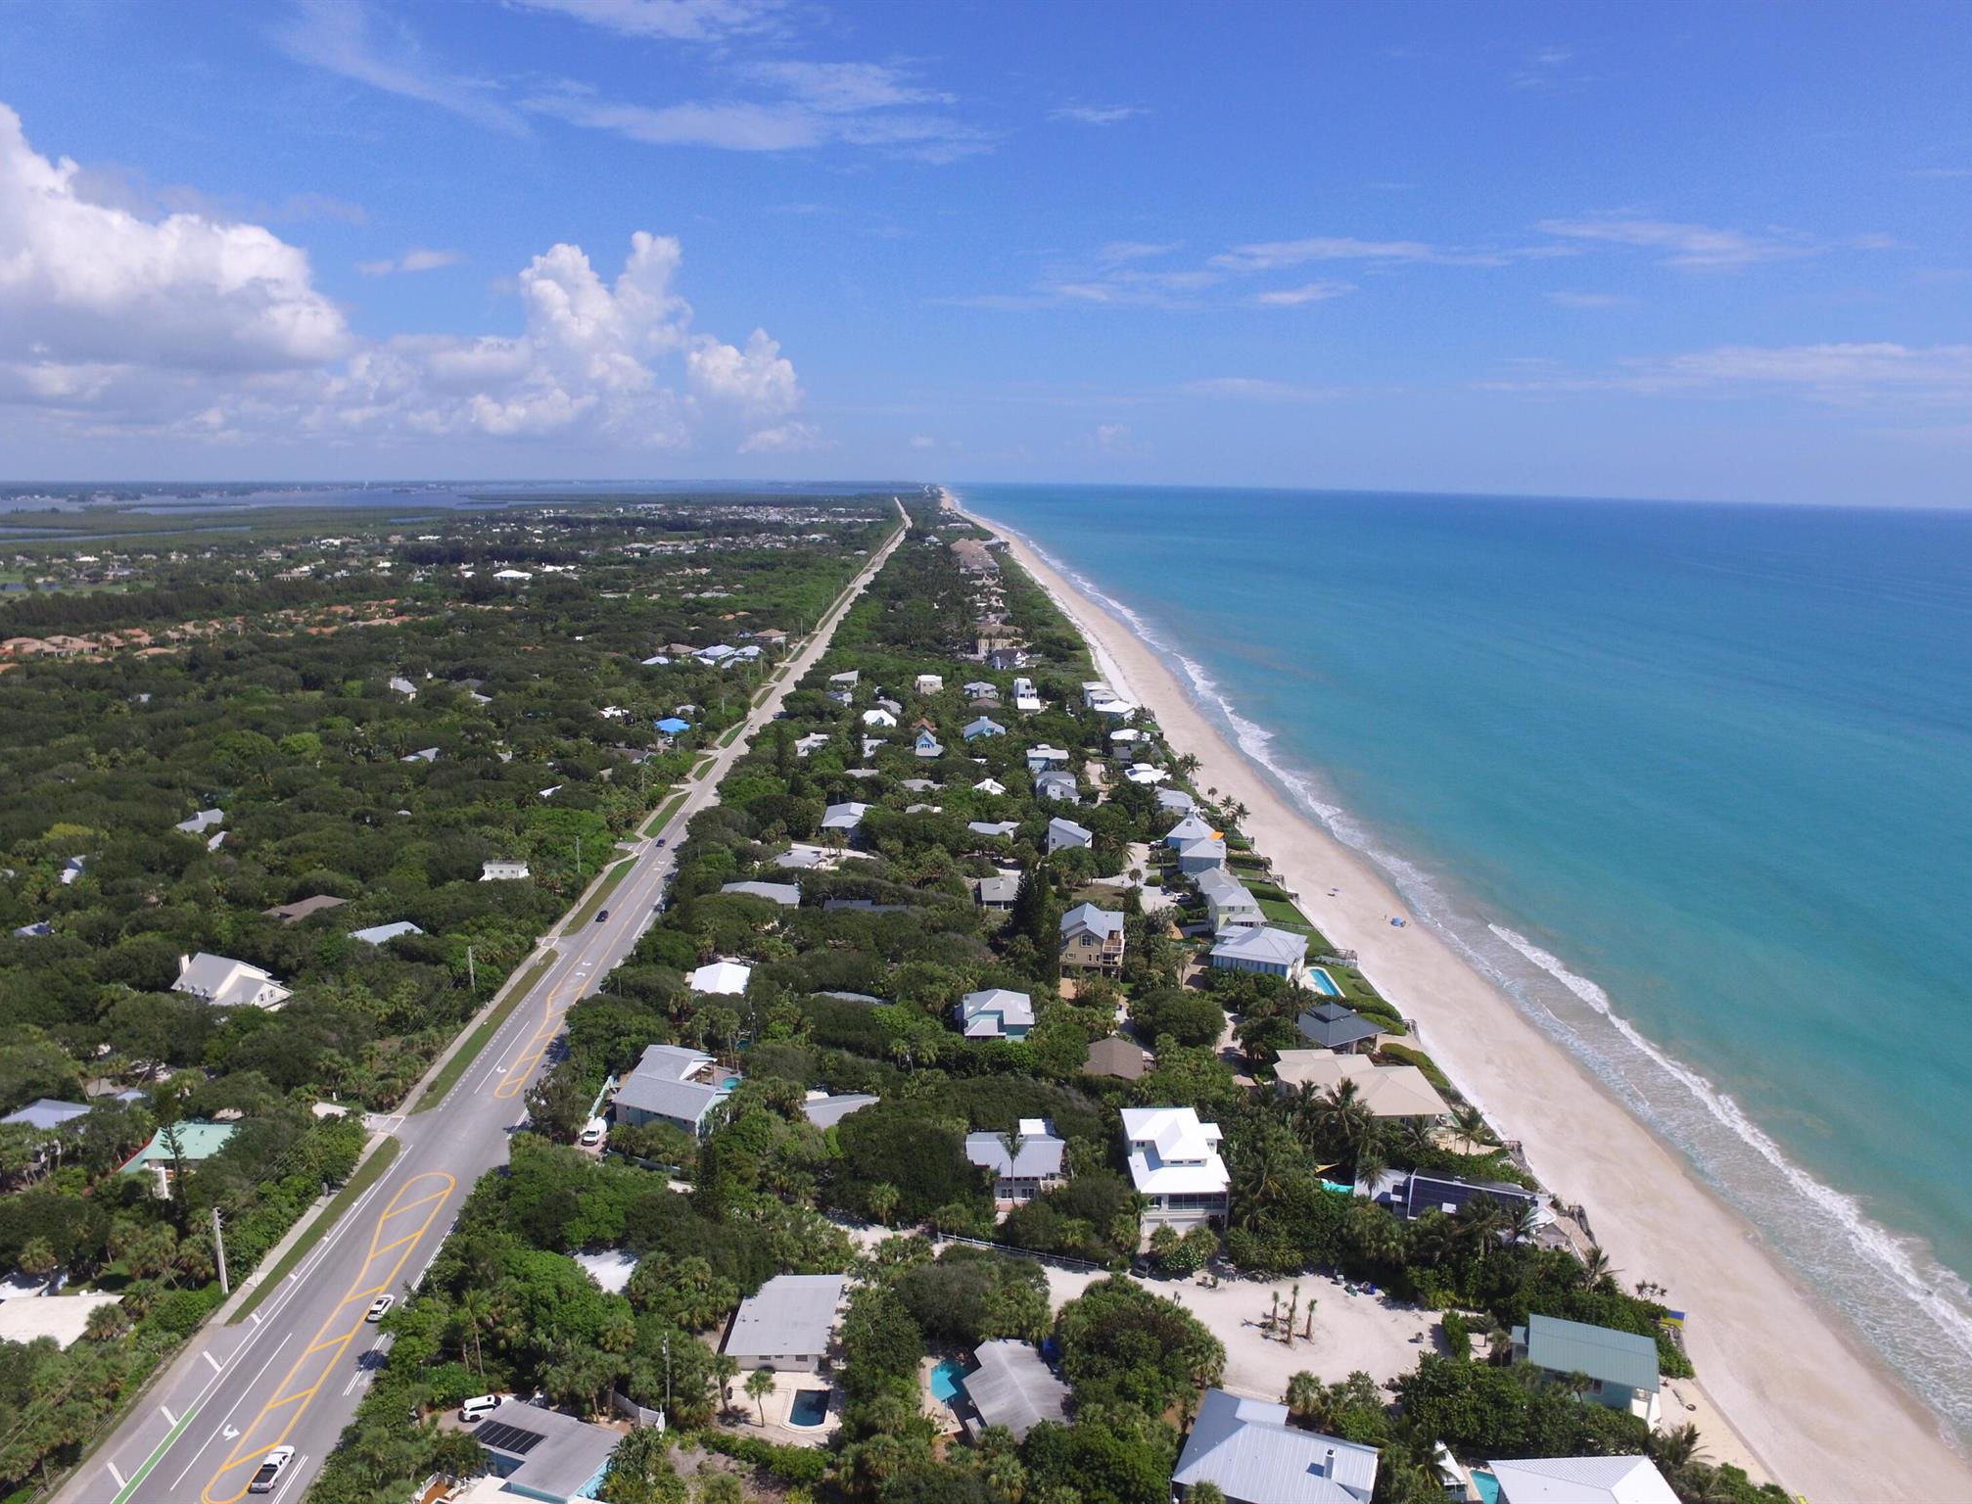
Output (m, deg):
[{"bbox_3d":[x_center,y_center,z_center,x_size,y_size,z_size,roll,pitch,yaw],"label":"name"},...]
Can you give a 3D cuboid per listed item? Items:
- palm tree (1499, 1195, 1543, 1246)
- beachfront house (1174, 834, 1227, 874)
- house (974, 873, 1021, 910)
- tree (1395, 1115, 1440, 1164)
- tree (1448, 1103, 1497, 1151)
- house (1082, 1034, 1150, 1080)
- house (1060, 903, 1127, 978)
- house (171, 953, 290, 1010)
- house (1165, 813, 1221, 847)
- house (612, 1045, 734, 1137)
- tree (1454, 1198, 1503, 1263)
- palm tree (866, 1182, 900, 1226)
[{"bbox_3d":[77.647,69.092,169.481,4.800,7.400,4.800,1,13,0],"label":"palm tree"},{"bbox_3d":[60.049,29.057,327.453,13.000,7.500,12.500,0,13,-4],"label":"beachfront house"},{"bbox_3d":[3.929,37.525,304.889,10.700,4.300,15.000,1,13,0],"label":"house"},{"bbox_3d":[69.793,62.712,186.999,6.600,6.400,6.600,0,13,-1],"label":"tree"},{"bbox_3d":[79.242,61.674,189.363,6.800,7.600,6.800,0,13,-1],"label":"tree"},{"bbox_3d":[23.791,58.355,215.468,11.400,5.600,14.500,1,13,1],"label":"house"},{"bbox_3d":[24.130,42.208,259.387,13.800,12.000,14.000,2,13,5],"label":"house"},{"bbox_3d":[-142.070,45.310,221.030,21.000,9.500,12.500,6,14,21],"label":"house"},{"bbox_3d":[62.174,23.870,352.845,15.400,10.300,15.000,1,13,2],"label":"house"},{"bbox_3d":[-49.830,55.930,189.590,17.500,6.200,16.500,5,14,18],"label":"house"},{"bbox_3d":[70.645,69.201,166.447,5.200,8.400,5.200,1,13,0],"label":"tree"},{"bbox_3d":[-14.010,63.000,160.900,4.300,6.800,4.300,1,13,0],"label":"palm tree"}]

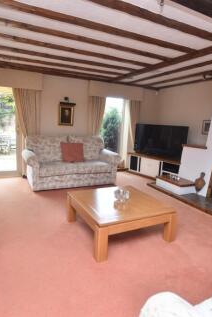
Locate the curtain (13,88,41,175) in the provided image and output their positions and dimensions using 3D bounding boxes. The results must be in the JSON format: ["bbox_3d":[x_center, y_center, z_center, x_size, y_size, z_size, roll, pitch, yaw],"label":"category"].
[{"bbox_3d":[-1.649,-0.507,4.217,0.550,1.920,0.150,-3,11,-25],"label":"curtain"}]

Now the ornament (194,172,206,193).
[{"bbox_3d":[1.644,0.442,3.456,0.080,0.420,0.200,-3,11,-25],"label":"ornament"}]

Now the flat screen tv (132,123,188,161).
[{"bbox_3d":[1.221,-0.406,4.702,0.070,0.730,1.360,-7,14,-42],"label":"flat screen tv"}]

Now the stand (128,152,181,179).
[{"bbox_3d":[1.269,0.231,4.744,0.420,0.510,1.600,-7,14,-42],"label":"stand"}]

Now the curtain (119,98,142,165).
[{"bbox_3d":[0.687,-0.609,5.317,0.520,1.880,0.140,-3,11,-25],"label":"curtain"}]

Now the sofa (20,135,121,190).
[{"bbox_3d":[-0.729,0.026,4.191,1.920,0.950,0.970,-2,11,-22],"label":"sofa"}]

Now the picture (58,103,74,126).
[{"bbox_3d":[-0.900,-1.006,4.577,0.330,0.490,0.040,-3,11,-25],"label":"picture"}]

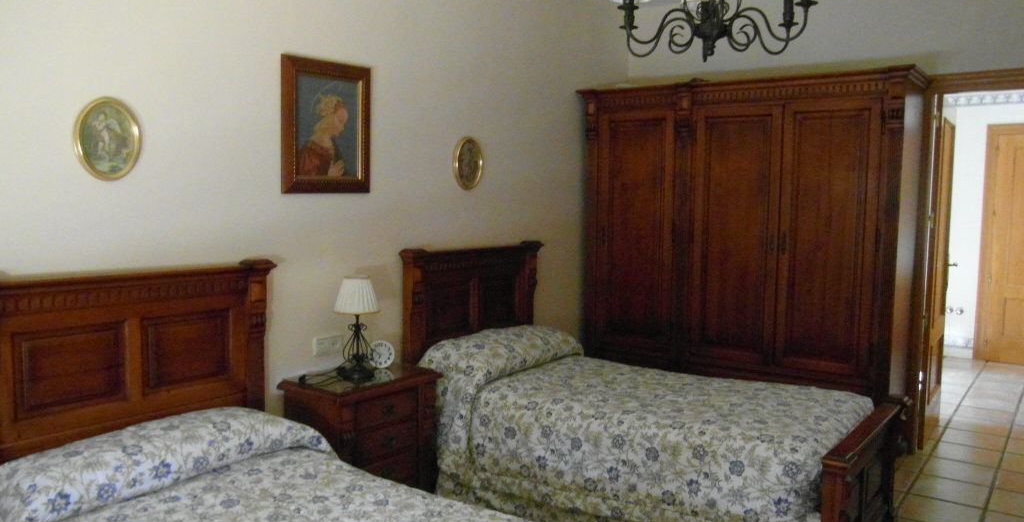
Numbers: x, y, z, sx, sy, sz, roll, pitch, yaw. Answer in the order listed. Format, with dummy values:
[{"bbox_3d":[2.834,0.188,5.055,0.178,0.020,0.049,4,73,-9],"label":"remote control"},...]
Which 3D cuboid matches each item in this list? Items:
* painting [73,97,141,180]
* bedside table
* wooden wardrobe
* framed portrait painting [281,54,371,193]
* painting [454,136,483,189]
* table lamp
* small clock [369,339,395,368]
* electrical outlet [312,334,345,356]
[{"bbox_3d":[-1.371,-0.414,2.414,0.022,0.282,0.216,4,7,38],"label":"painting"},{"bbox_3d":[-0.663,0.829,3.147,0.379,0.633,0.579,4,7,38],"label":"bedside table"},{"bbox_3d":[1.370,0.006,4.348,1.923,2.085,0.643,4,6,35],"label":"wooden wardrobe"},{"bbox_3d":[-0.804,-0.582,3.111,0.030,0.570,0.471,4,7,38],"label":"framed portrait painting"},{"bbox_3d":[-0.236,-0.530,3.842,0.022,0.290,0.234,4,7,38],"label":"painting"},{"bbox_3d":[-0.683,0.292,3.128,0.204,0.433,0.204,0,5,0],"label":"table lamp"},{"bbox_3d":[-0.598,0.432,3.273,0.122,0.126,0.040,-3,6,-33],"label":"small clock"},{"bbox_3d":[-0.827,0.379,3.192,0.012,0.078,0.157,4,7,38],"label":"electrical outlet"}]

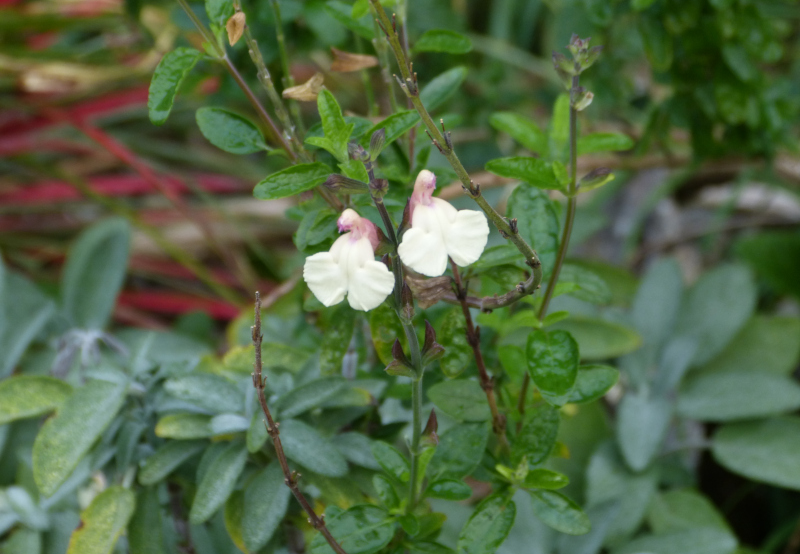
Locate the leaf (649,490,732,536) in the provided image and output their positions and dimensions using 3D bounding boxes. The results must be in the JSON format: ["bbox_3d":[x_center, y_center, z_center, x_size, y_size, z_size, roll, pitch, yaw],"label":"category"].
[{"bbox_3d":[0.095,0.082,1.180,0.031,0.006,0.027,-3,54,-9],"label":"leaf"}]

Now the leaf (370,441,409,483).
[{"bbox_3d":[-0.002,0.053,1.025,0.015,0.007,0.004,39,-12,10],"label":"leaf"}]

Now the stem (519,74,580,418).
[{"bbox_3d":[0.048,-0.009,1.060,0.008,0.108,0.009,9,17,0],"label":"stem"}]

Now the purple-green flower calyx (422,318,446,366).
[{"bbox_3d":[0.009,0.017,0.955,0.006,0.011,0.006,-2,18,-37],"label":"purple-green flower calyx"}]

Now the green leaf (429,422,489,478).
[{"bbox_3d":[0.017,0.050,1.020,0.022,0.005,0.015,-42,75,-10],"label":"green leaf"}]

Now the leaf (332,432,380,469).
[{"bbox_3d":[-0.013,0.051,1.060,0.018,0.004,0.011,32,67,8],"label":"leaf"}]

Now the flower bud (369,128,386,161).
[{"bbox_3d":[-0.006,-0.039,1.040,0.004,0.010,0.004,9,11,0],"label":"flower bud"}]

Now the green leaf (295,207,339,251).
[{"bbox_3d":[-0.024,-0.014,1.040,0.009,0.004,0.016,40,80,24],"label":"green leaf"}]

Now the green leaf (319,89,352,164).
[{"bbox_3d":[-0.018,-0.044,1.050,0.008,0.023,0.006,-13,-16,-10],"label":"green leaf"}]

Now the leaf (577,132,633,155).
[{"bbox_3d":[0.057,-0.037,1.010,0.017,0.004,0.008,-3,41,-10],"label":"leaf"}]

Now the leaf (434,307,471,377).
[{"bbox_3d":[0.015,0.019,1.070,0.010,0.023,0.005,-3,-21,-1],"label":"leaf"}]

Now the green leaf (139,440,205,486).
[{"bbox_3d":[-0.067,0.055,1.060,0.024,0.004,0.009,-30,49,-25],"label":"green leaf"}]

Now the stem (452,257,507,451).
[{"bbox_3d":[0.023,0.022,1.020,0.005,0.056,0.005,-16,0,0],"label":"stem"}]

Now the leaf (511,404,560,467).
[{"bbox_3d":[0.042,0.048,1.090,0.013,0.005,0.023,16,65,-2],"label":"leaf"}]

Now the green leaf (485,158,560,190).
[{"bbox_3d":[0.036,-0.029,1.010,0.024,0.005,0.009,17,60,9],"label":"green leaf"}]

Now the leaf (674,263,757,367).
[{"bbox_3d":[0.104,0.015,1.200,0.023,0.006,0.047,23,65,19],"label":"leaf"}]

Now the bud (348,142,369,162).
[{"bbox_3d":[-0.011,-0.033,0.950,0.007,0.004,0.004,42,8,-12],"label":"bud"}]

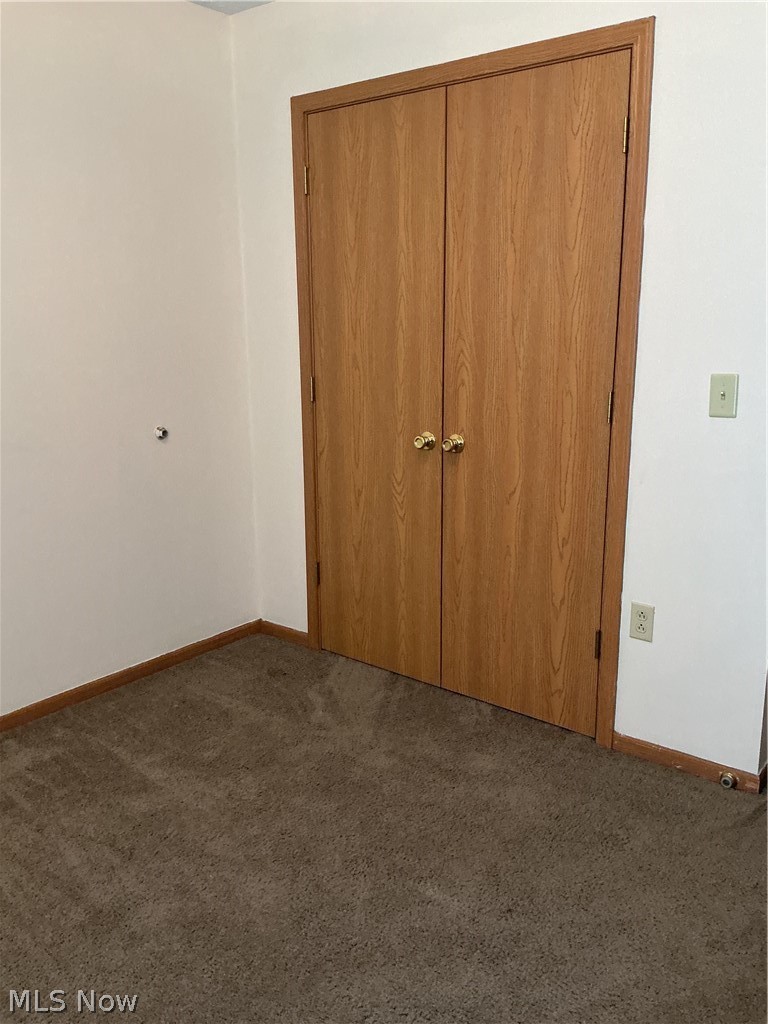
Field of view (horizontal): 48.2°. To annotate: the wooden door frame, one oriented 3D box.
[{"bbox_3d":[0.209,-0.369,2.906,1.344,2.096,0.060,10,17,38],"label":"wooden door frame"}]

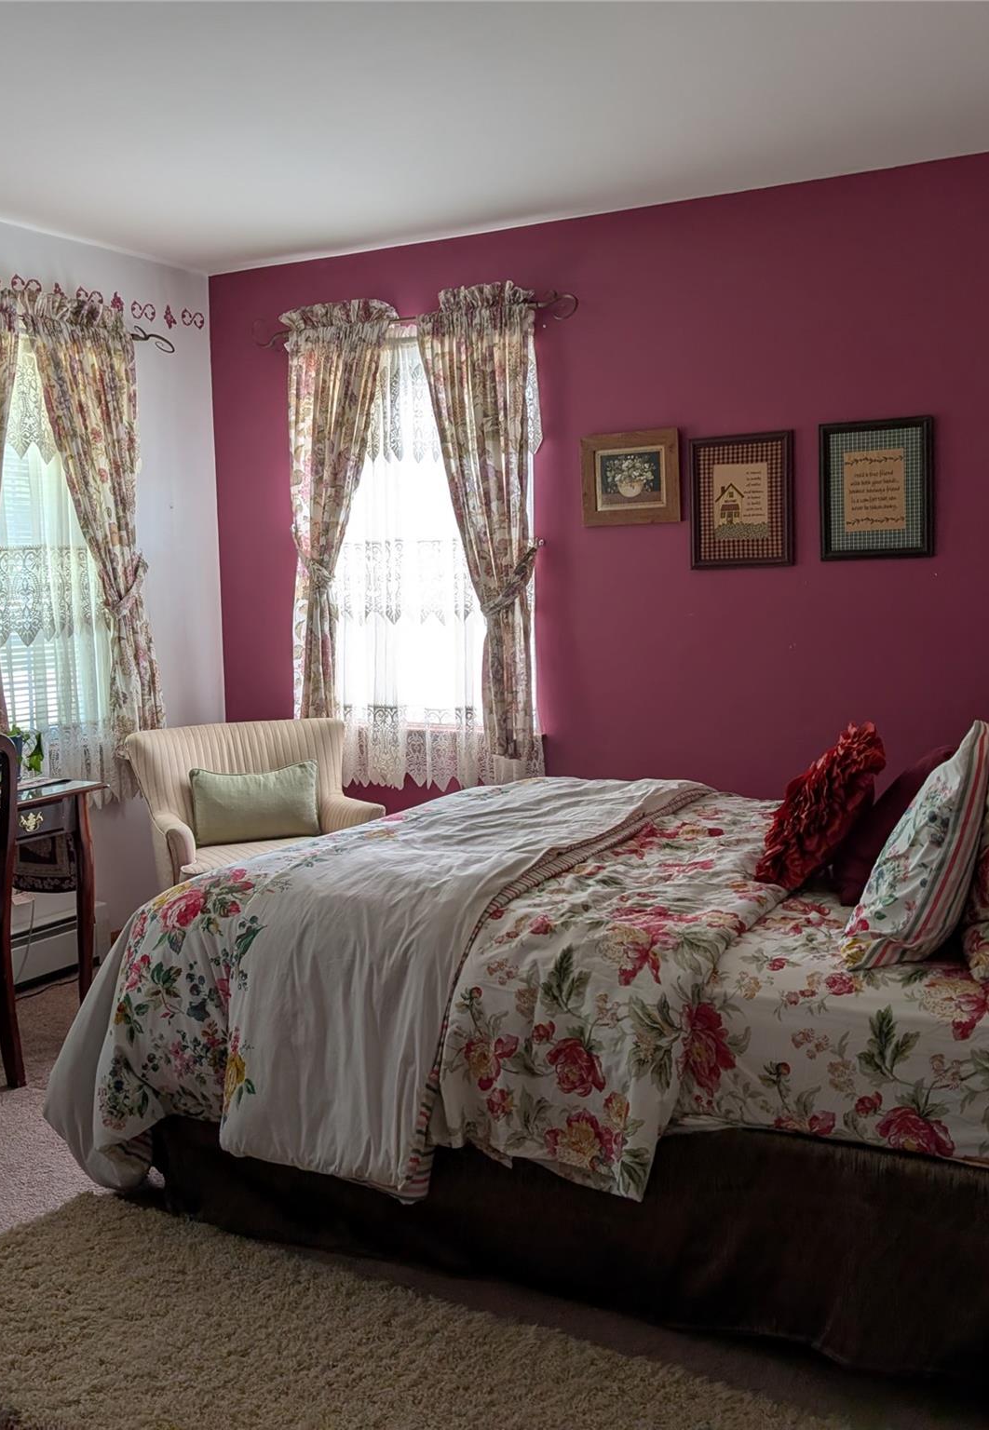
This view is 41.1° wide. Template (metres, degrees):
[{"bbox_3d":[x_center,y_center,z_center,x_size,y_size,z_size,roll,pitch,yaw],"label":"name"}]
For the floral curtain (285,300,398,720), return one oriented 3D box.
[{"bbox_3d":[-0.548,-0.672,4.814,0.471,1.604,0.123,3,7,30],"label":"floral curtain"}]

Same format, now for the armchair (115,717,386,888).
[{"bbox_3d":[-0.730,0.473,4.327,0.750,0.820,0.700,-4,7,-28],"label":"armchair"}]

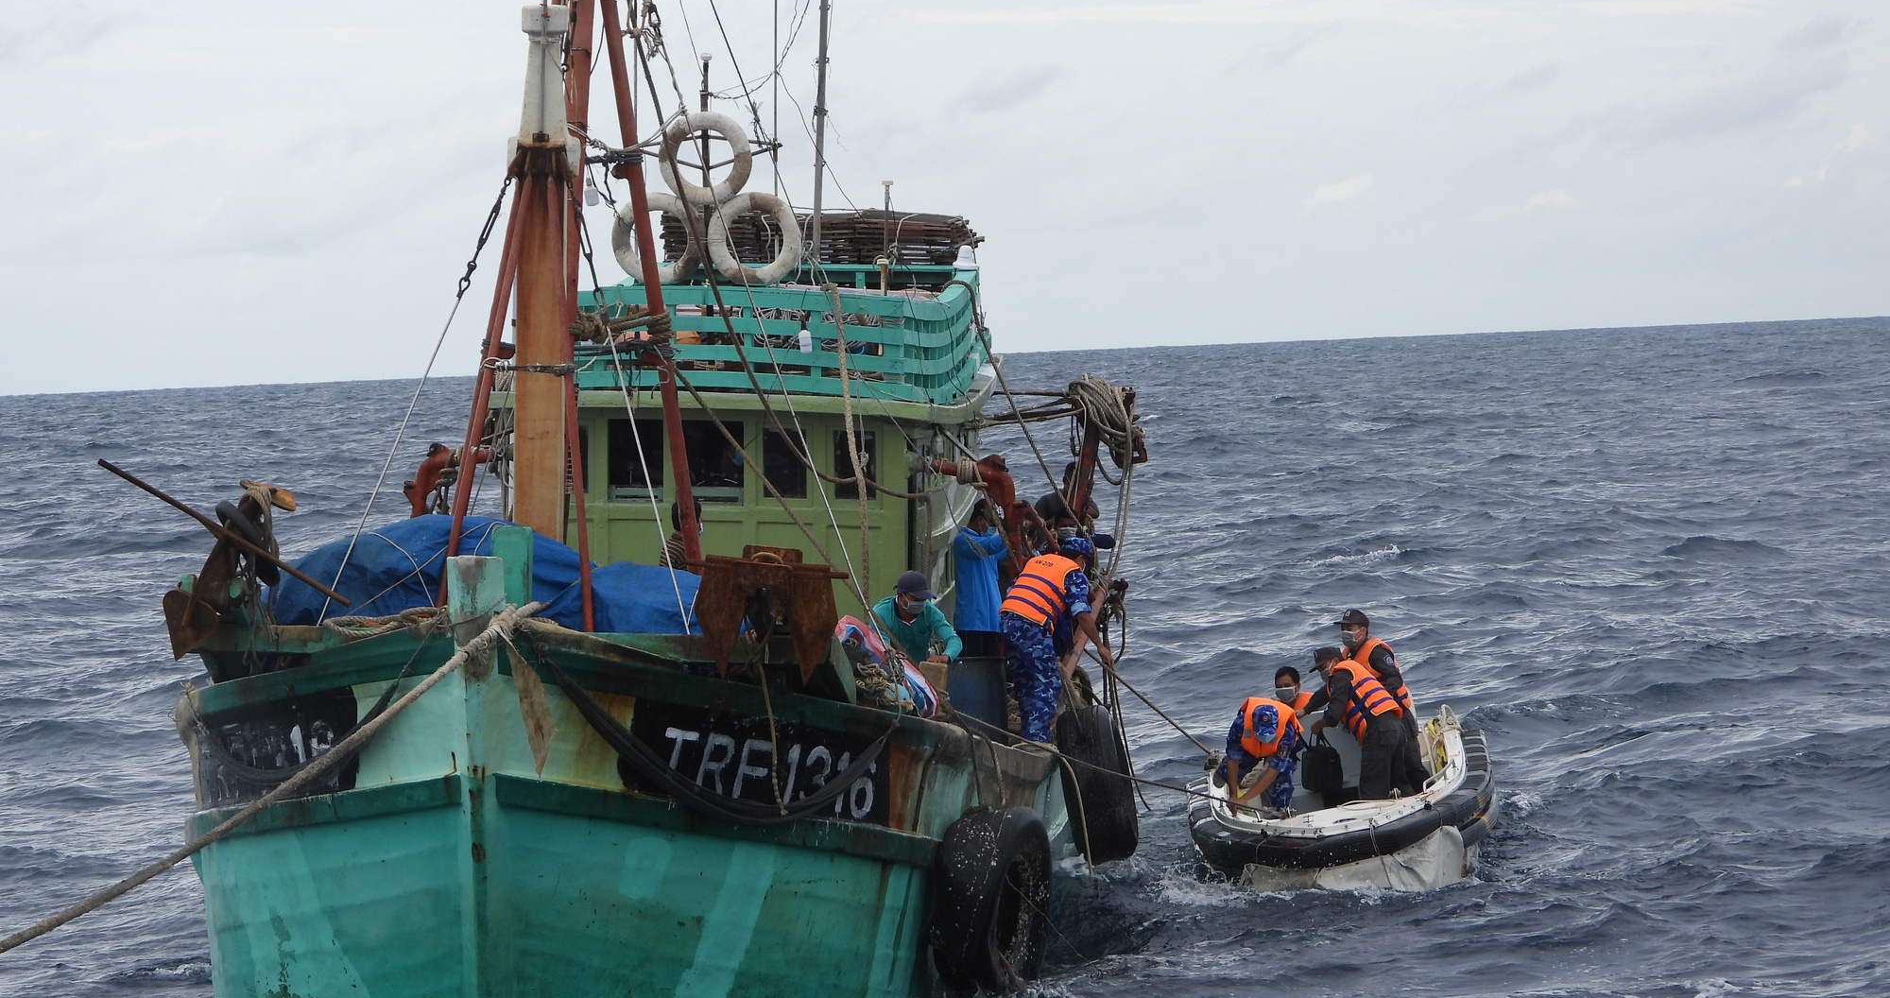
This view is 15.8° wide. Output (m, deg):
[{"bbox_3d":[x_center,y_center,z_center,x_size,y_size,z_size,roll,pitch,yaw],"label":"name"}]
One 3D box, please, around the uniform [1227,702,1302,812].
[{"bbox_3d":[2.097,1.734,45.400,0.620,0.860,0.750,-2,1,9],"label":"uniform"}]

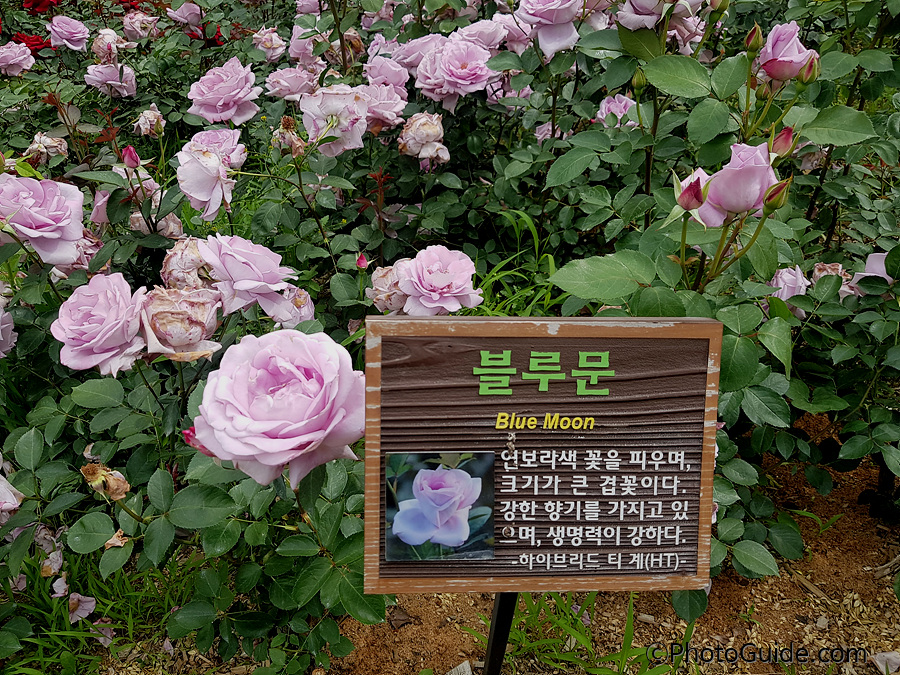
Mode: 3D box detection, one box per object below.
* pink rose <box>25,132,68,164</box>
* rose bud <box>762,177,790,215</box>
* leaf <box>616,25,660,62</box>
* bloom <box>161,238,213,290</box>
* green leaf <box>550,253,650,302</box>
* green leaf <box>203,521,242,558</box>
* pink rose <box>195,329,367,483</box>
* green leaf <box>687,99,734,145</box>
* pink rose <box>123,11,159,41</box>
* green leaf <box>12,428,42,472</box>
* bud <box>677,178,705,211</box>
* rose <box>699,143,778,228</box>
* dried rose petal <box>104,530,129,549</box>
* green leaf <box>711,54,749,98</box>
[{"bbox_3d":[-0.728,-0.341,1.220,0.079,0.055,0.068,0,32,0],"label":"pink rose"},{"bbox_3d":[0.291,-0.126,0.600,0.019,0.038,0.019,33,13,16],"label":"rose bud"},{"bbox_3d":[0.203,-0.326,0.740,0.042,0.012,0.076,-24,67,-18],"label":"leaf"},{"bbox_3d":[-0.337,-0.094,0.870,0.073,0.068,0.072,0,32,0],"label":"bloom"},{"bbox_3d":[0.149,-0.059,0.679,0.092,0.018,0.051,2,64,9],"label":"green leaf"},{"bbox_3d":[-0.249,0.220,0.740,0.037,0.012,0.054,28,61,17],"label":"green leaf"},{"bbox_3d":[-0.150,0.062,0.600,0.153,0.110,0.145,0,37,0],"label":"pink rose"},{"bbox_3d":[0.270,-0.220,0.690,0.043,0.012,0.063,26,71,16],"label":"green leaf"},{"bbox_3d":[-0.639,-0.646,1.400,0.078,0.058,0.075,-19,41,-23],"label":"pink rose"},{"bbox_3d":[-0.544,0.144,0.870,0.037,0.013,0.057,2,60,1],"label":"green leaf"},{"bbox_3d":[0.217,-0.130,0.610,0.025,0.031,0.025,13,29,19],"label":"bud"},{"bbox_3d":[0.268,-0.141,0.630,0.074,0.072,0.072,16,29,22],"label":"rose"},{"bbox_3d":[-0.365,0.221,0.740,0.026,0.018,0.020,-24,47,-24],"label":"dried rose petal"},{"bbox_3d":[0.314,-0.293,0.760,0.038,0.013,0.055,19,64,17],"label":"green leaf"}]

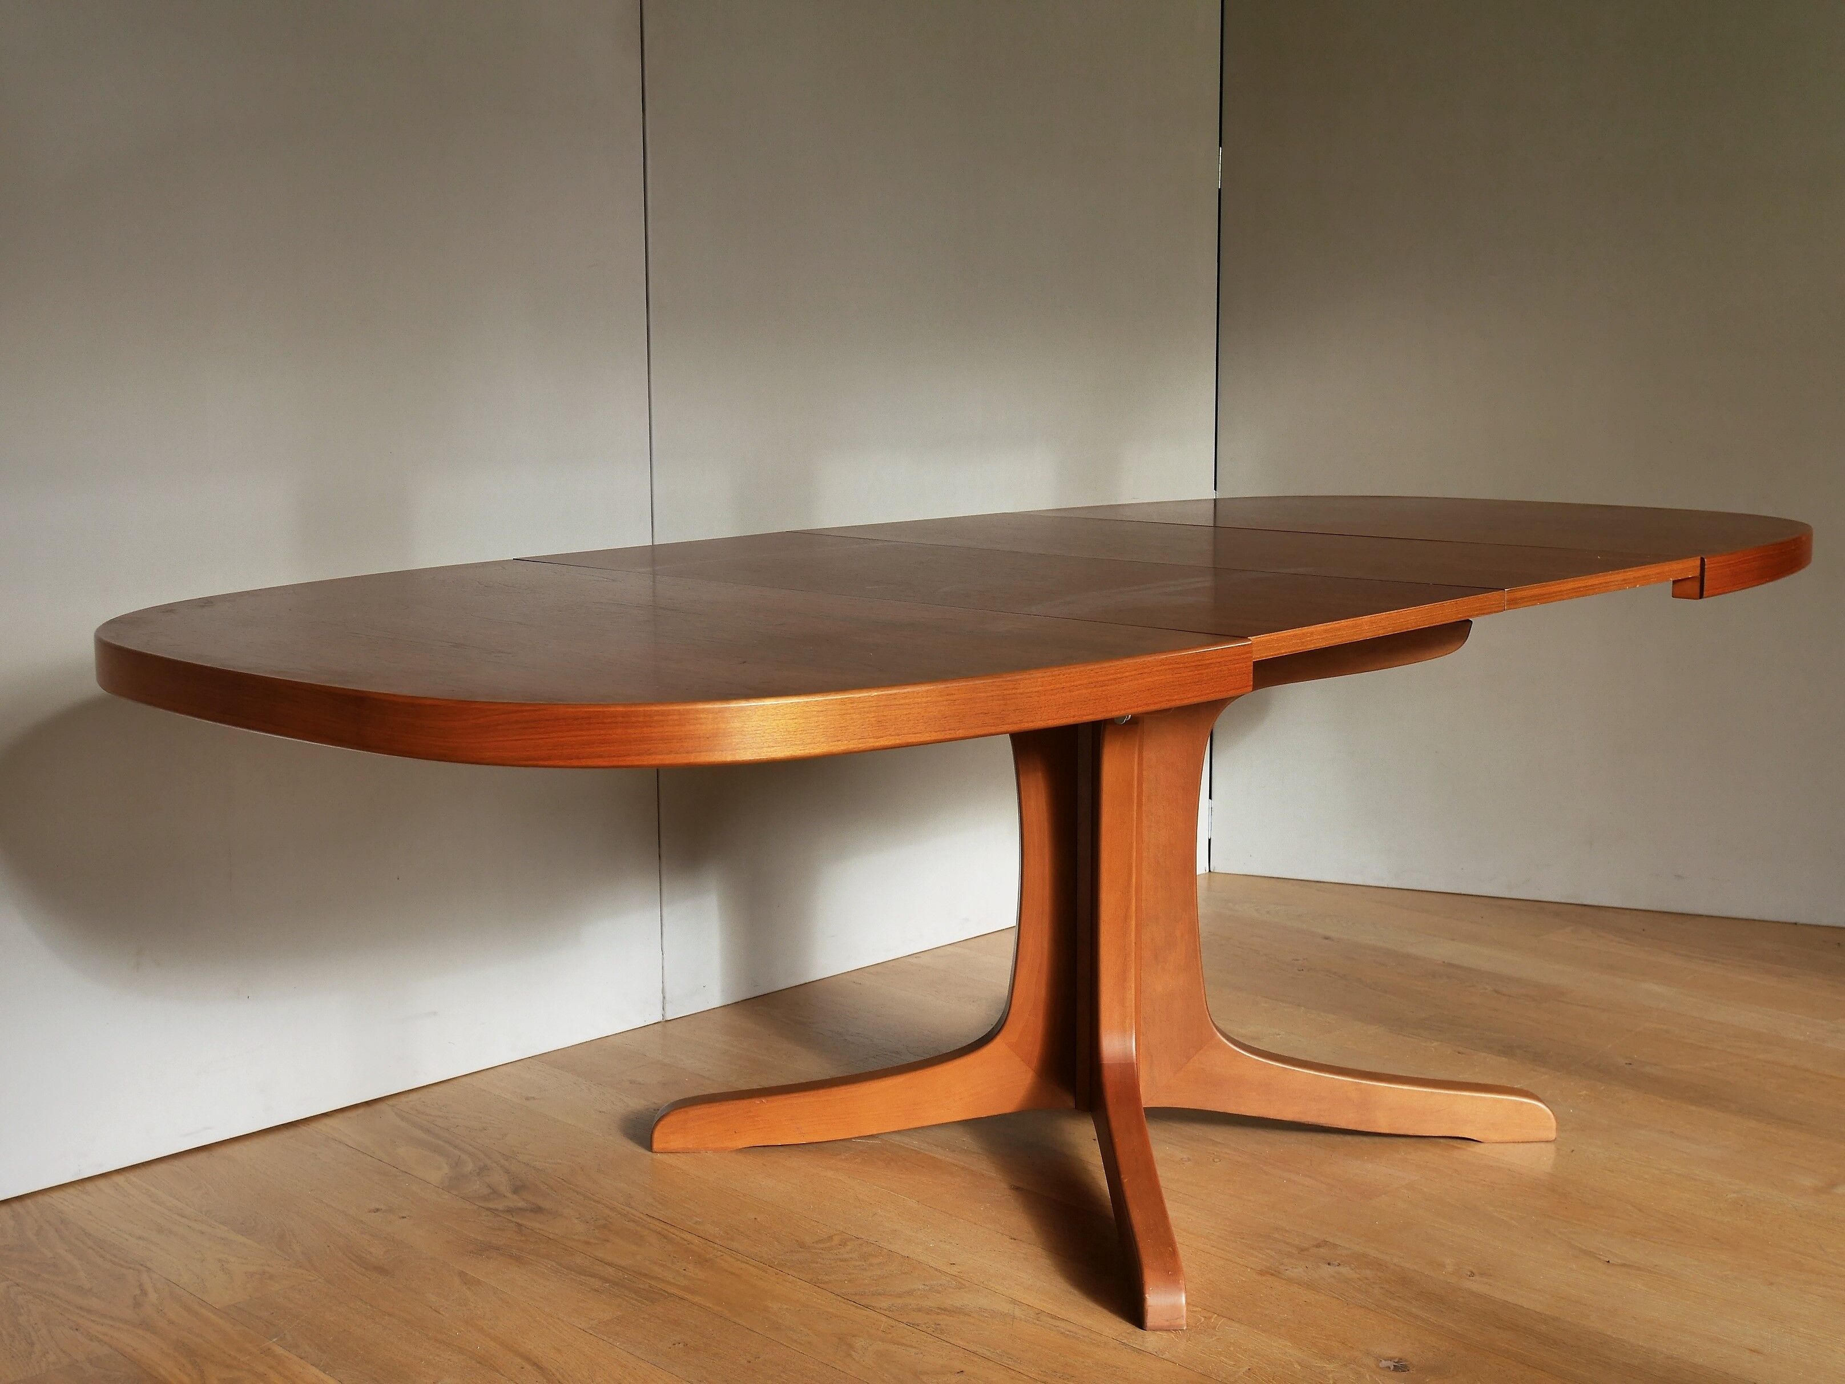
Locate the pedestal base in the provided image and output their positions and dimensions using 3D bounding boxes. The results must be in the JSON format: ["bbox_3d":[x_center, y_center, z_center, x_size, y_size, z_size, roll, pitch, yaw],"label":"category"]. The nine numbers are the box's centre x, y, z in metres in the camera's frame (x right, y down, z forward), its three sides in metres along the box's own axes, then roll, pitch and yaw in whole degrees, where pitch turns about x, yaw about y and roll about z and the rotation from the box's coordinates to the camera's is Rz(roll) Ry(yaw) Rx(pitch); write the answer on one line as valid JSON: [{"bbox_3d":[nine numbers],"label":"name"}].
[{"bbox_3d":[0.227,0.236,2.881,0.830,0.655,0.830,8,12,42],"label":"pedestal base"}]

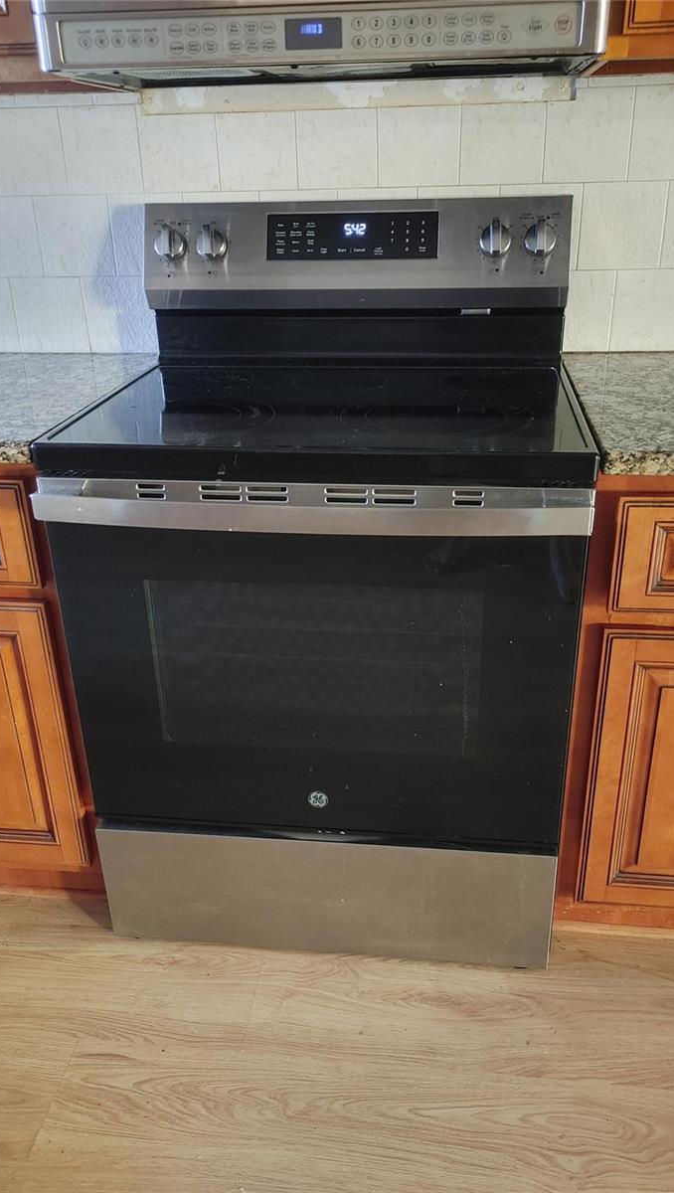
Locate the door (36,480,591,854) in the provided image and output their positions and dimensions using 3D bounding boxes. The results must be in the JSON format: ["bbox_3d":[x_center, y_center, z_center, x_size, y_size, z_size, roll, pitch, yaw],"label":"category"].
[{"bbox_3d":[-0.036,0.118,1.322,0.757,0.591,0.075,2,25,7],"label":"door"}]

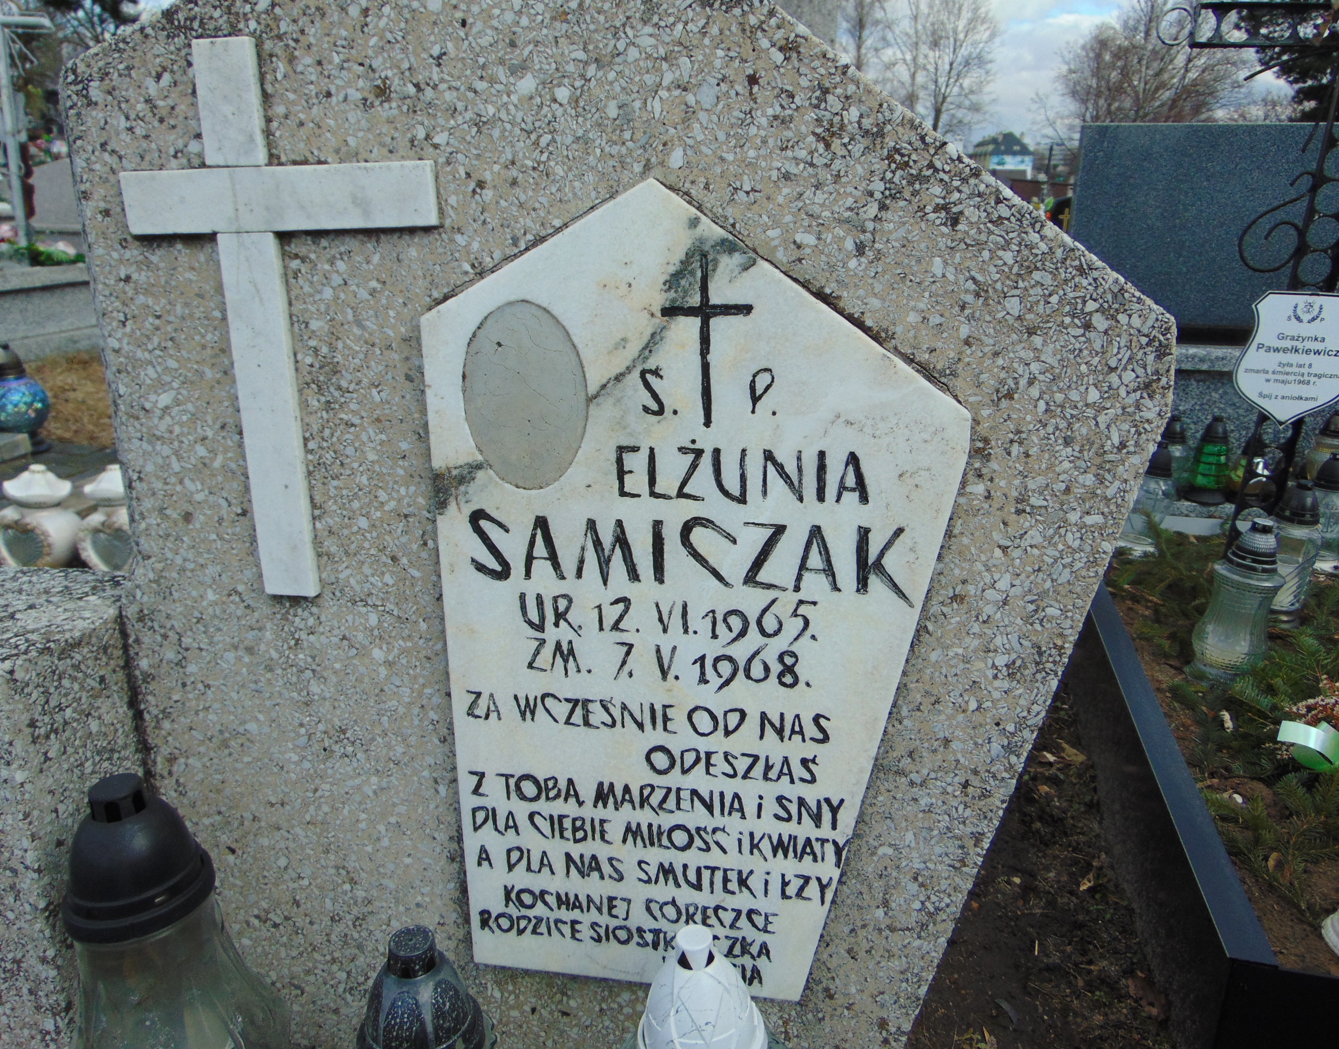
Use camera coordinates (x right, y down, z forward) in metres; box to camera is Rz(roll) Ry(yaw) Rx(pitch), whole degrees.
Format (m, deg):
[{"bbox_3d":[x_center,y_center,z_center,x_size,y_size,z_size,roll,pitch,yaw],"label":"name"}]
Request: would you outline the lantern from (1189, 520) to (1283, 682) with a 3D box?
[{"bbox_3d":[0.980,0.124,1.726,0.132,0.267,0.132,9,18,12],"label":"lantern"}]

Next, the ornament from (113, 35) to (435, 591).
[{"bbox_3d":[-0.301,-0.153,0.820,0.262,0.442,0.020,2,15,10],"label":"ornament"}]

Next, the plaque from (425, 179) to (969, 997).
[{"bbox_3d":[0.019,0.081,0.825,0.417,0.688,0.022,2,15,10],"label":"plaque"}]

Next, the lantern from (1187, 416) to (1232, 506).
[{"bbox_3d":[1.438,-0.173,2.660,0.118,0.218,0.118,5,17,14],"label":"lantern"}]

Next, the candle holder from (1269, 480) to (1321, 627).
[{"bbox_3d":[1.209,0.055,1.949,0.090,0.277,0.090,5,17,14],"label":"candle holder"}]

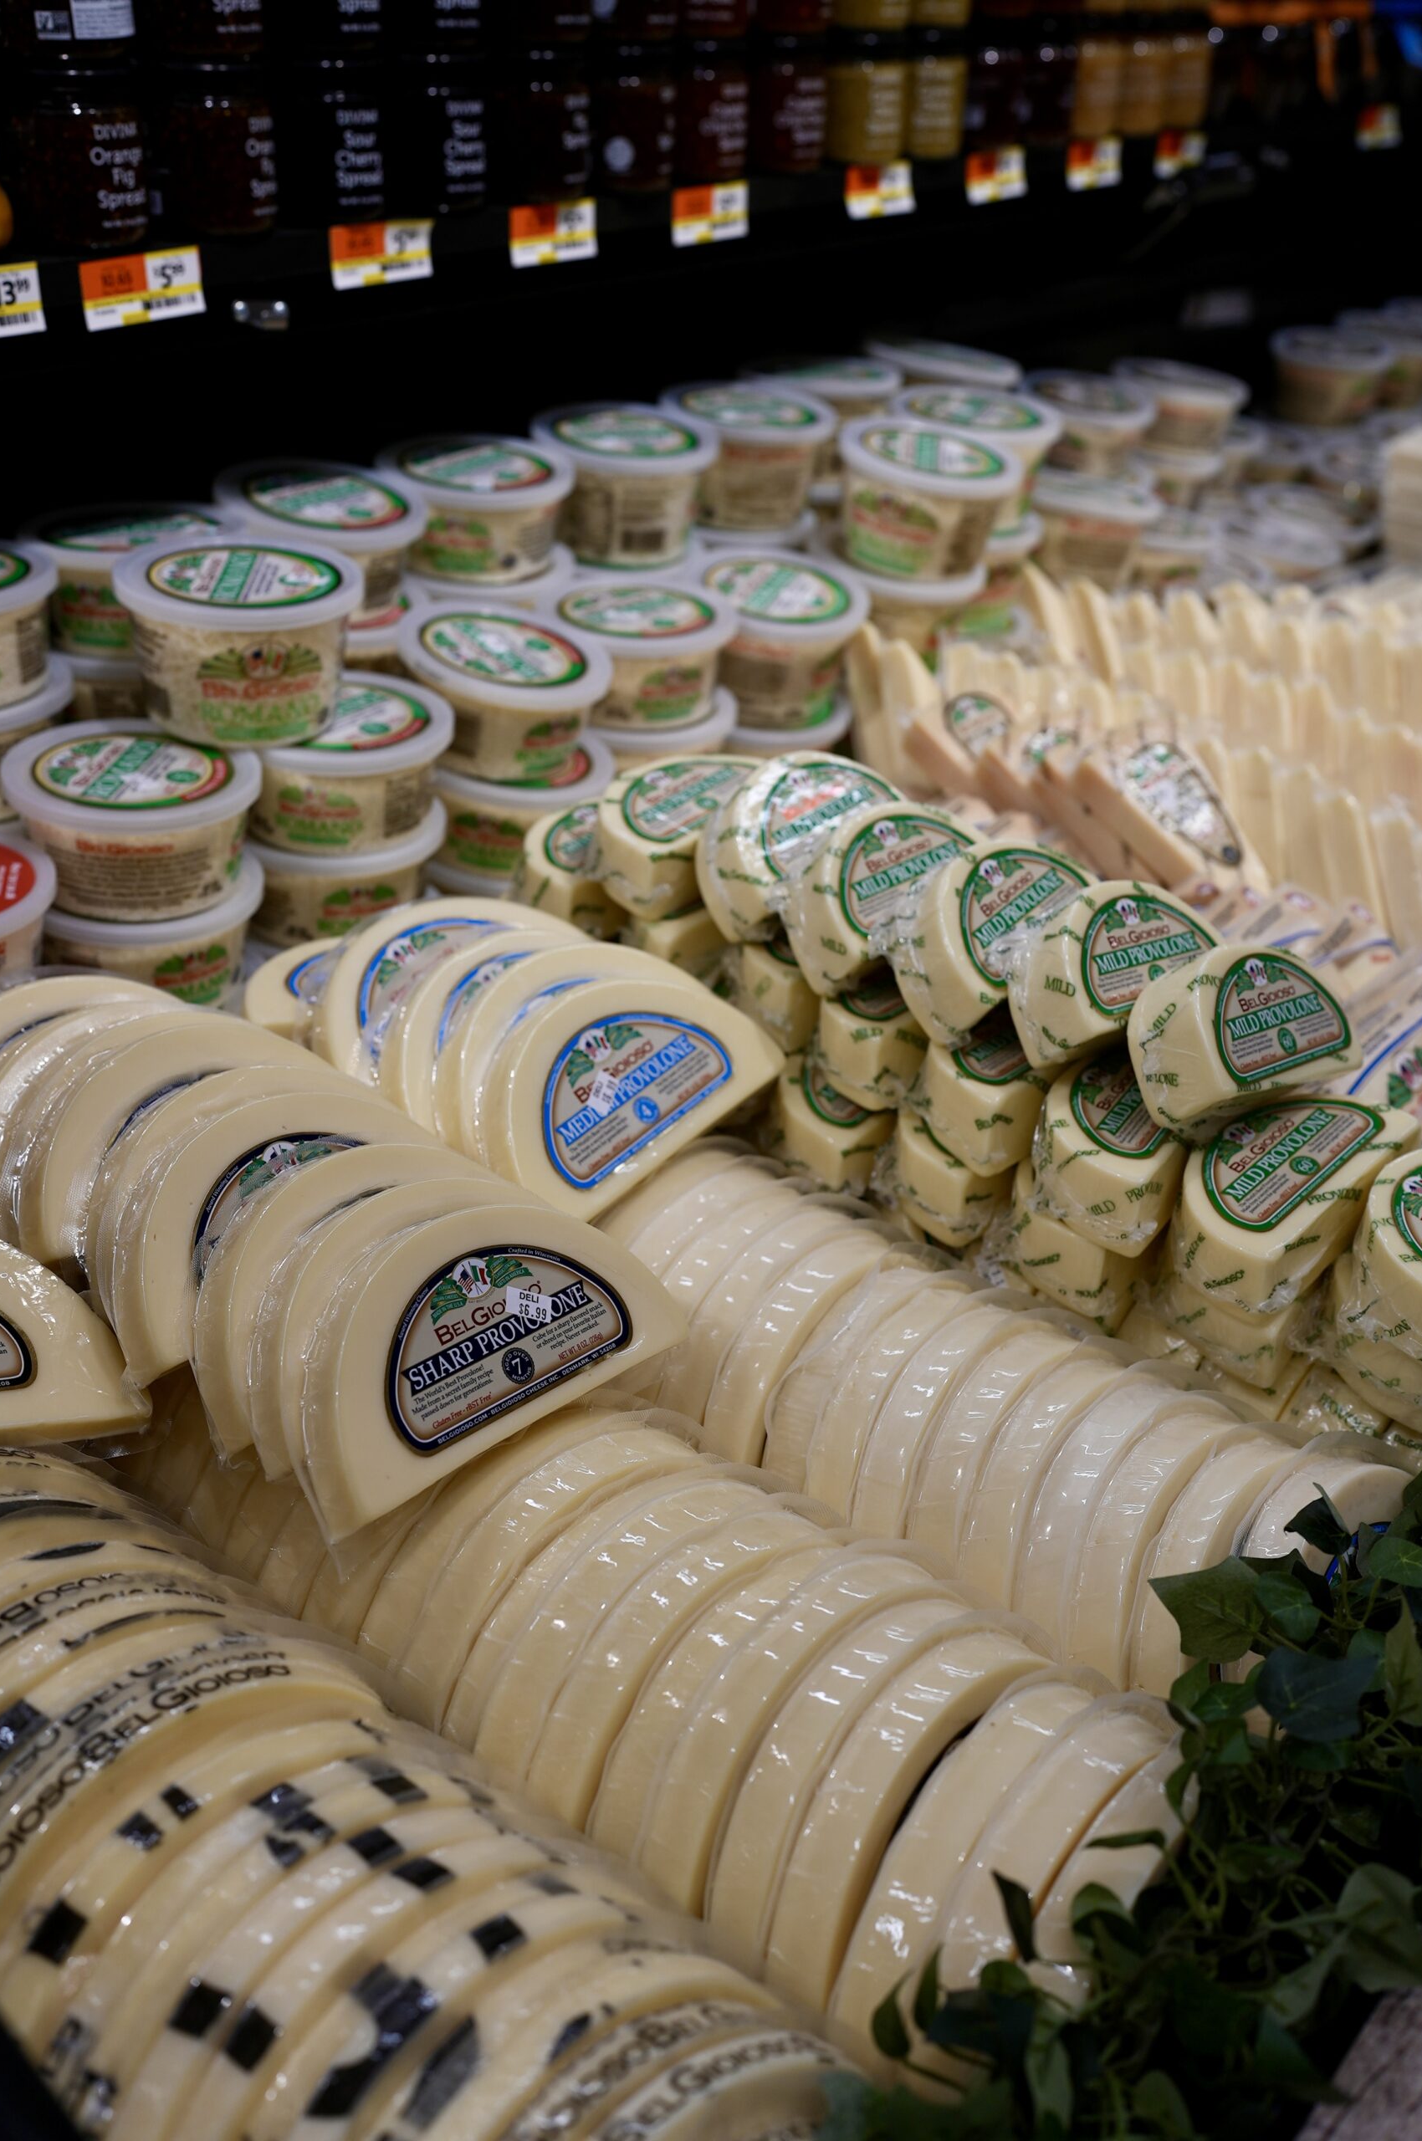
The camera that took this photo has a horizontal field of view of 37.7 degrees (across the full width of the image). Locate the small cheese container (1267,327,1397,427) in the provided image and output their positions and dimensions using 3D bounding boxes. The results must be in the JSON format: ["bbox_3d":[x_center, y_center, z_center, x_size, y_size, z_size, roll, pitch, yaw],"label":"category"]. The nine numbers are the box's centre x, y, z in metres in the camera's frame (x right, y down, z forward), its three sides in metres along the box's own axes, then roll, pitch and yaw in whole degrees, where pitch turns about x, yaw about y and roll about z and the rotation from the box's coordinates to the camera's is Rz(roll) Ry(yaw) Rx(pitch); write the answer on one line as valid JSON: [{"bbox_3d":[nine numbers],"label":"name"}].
[{"bbox_3d":[0.617,-0.694,2.091,0.115,0.073,0.115,6,32,0],"label":"small cheese container"}]

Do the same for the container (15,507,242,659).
[{"bbox_3d":[-0.317,-0.265,1.132,0.117,0.058,0.117,30,38,34],"label":"container"}]

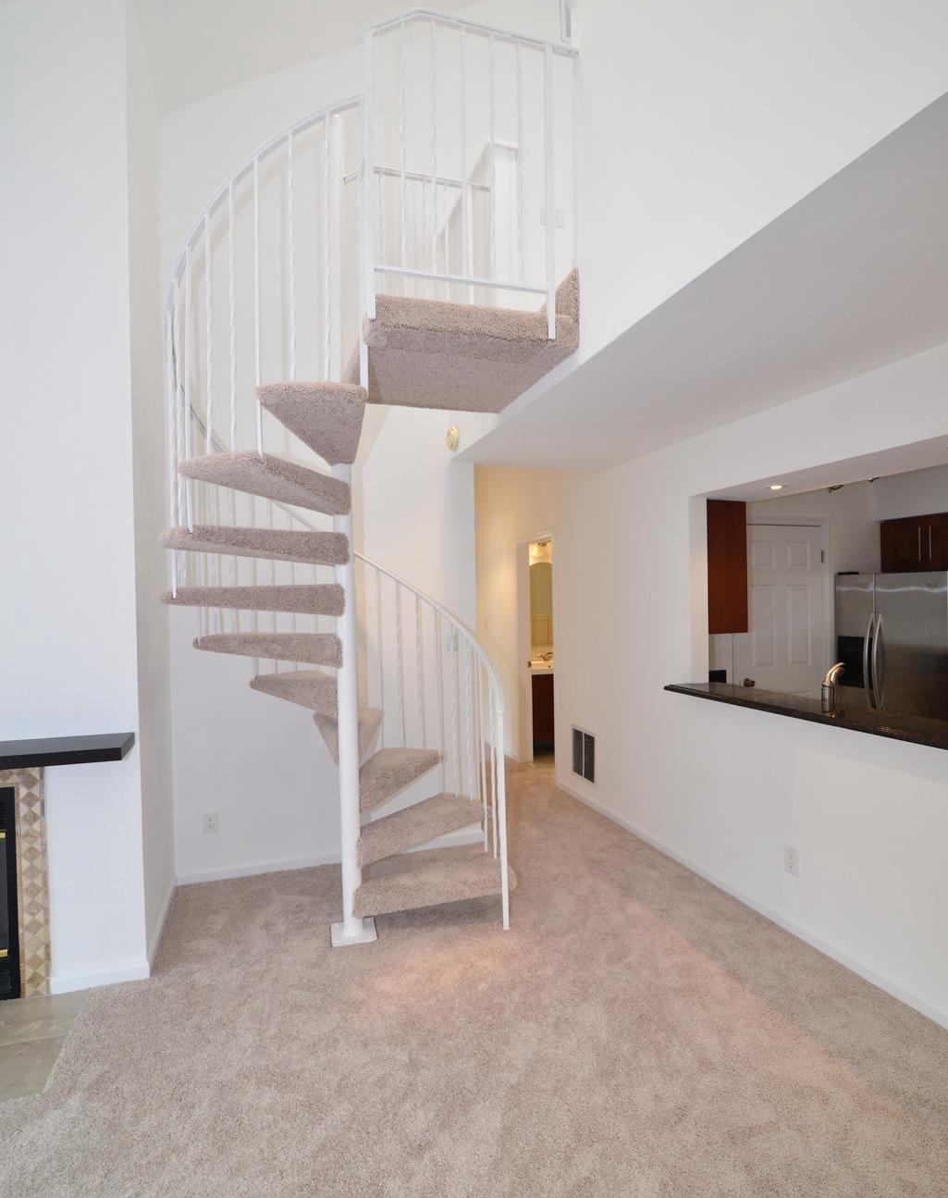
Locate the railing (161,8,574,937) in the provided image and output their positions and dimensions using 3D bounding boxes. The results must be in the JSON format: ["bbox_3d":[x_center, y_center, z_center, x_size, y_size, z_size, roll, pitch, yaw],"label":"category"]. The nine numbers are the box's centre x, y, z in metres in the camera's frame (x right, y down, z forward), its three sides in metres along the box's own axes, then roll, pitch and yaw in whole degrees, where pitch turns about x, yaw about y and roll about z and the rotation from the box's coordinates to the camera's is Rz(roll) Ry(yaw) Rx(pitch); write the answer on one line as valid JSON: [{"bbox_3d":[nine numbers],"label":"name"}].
[{"bbox_3d":[-0.568,-0.223,2.896,1.507,3.598,1.674,-1,1,-19],"label":"railing"}]

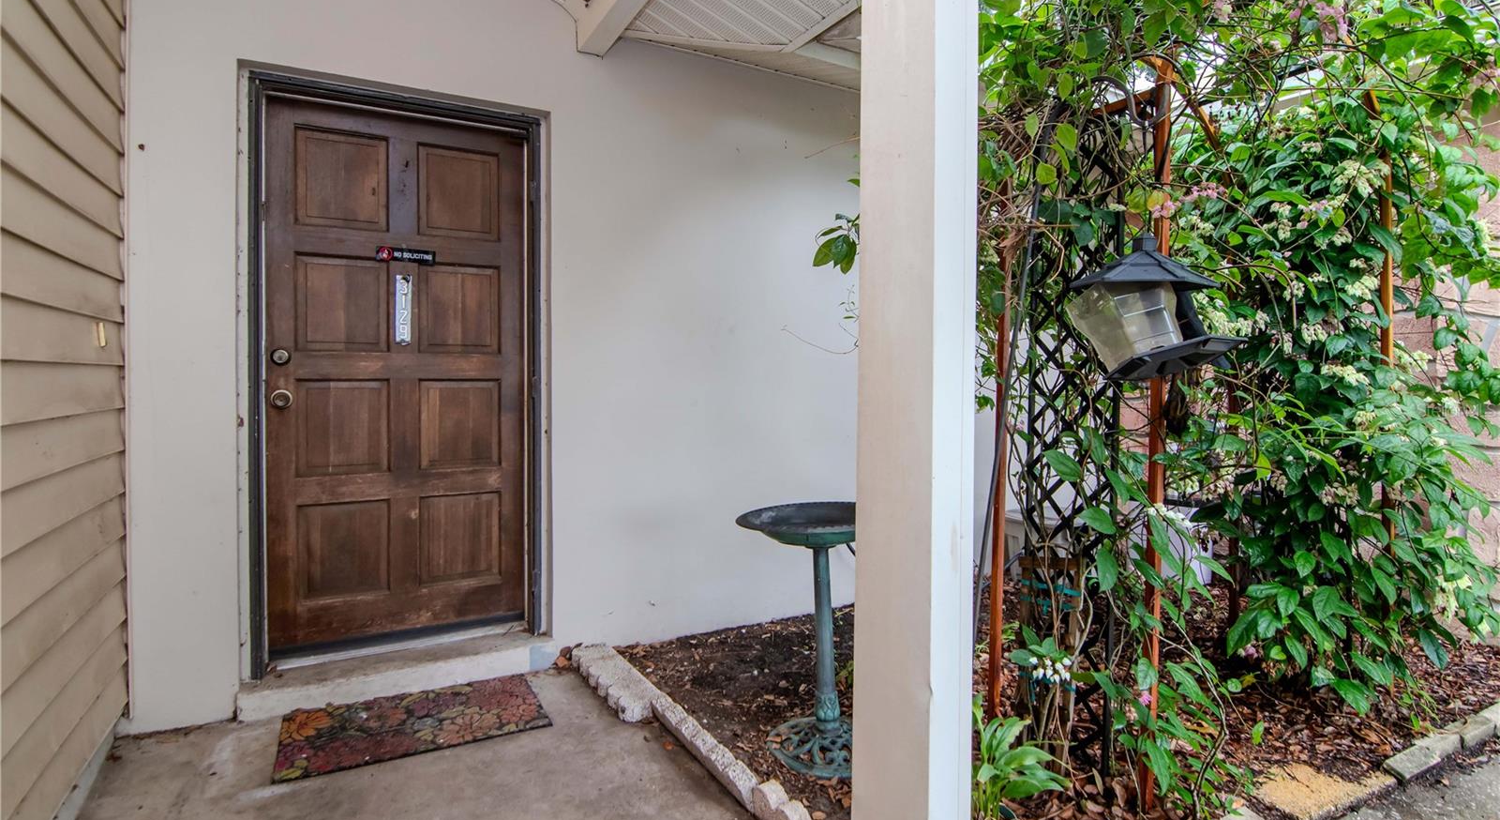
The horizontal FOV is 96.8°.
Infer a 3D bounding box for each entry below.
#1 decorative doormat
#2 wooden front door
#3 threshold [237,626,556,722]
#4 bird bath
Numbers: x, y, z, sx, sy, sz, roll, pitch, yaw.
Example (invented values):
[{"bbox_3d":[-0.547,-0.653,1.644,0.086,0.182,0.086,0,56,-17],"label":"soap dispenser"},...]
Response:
[{"bbox_3d":[-1.105,1.035,2.220,0.772,0.012,0.468,0,1,-27],"label":"decorative doormat"},{"bbox_3d":[-1.369,-0.125,2.652,0.910,2.030,0.045,0,1,-27],"label":"wooden front door"},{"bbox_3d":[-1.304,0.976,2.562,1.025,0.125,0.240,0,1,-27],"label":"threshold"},{"bbox_3d":[0.222,0.682,2.080,0.520,0.710,0.520,0,1,0],"label":"bird bath"}]

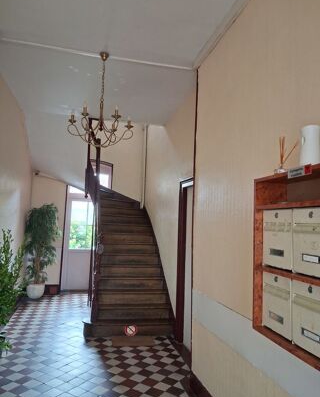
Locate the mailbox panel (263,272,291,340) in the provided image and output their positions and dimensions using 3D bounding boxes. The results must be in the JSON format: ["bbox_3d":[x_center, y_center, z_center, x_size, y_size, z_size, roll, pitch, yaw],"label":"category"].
[{"bbox_3d":[0.607,0.533,1.684,0.040,0.283,0.255,3,-5,-13],"label":"mailbox panel"}]

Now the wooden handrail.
[{"bbox_3d":[-1.137,0.242,5.771,0.222,3.131,2.182,3,-5,-13],"label":"wooden handrail"}]

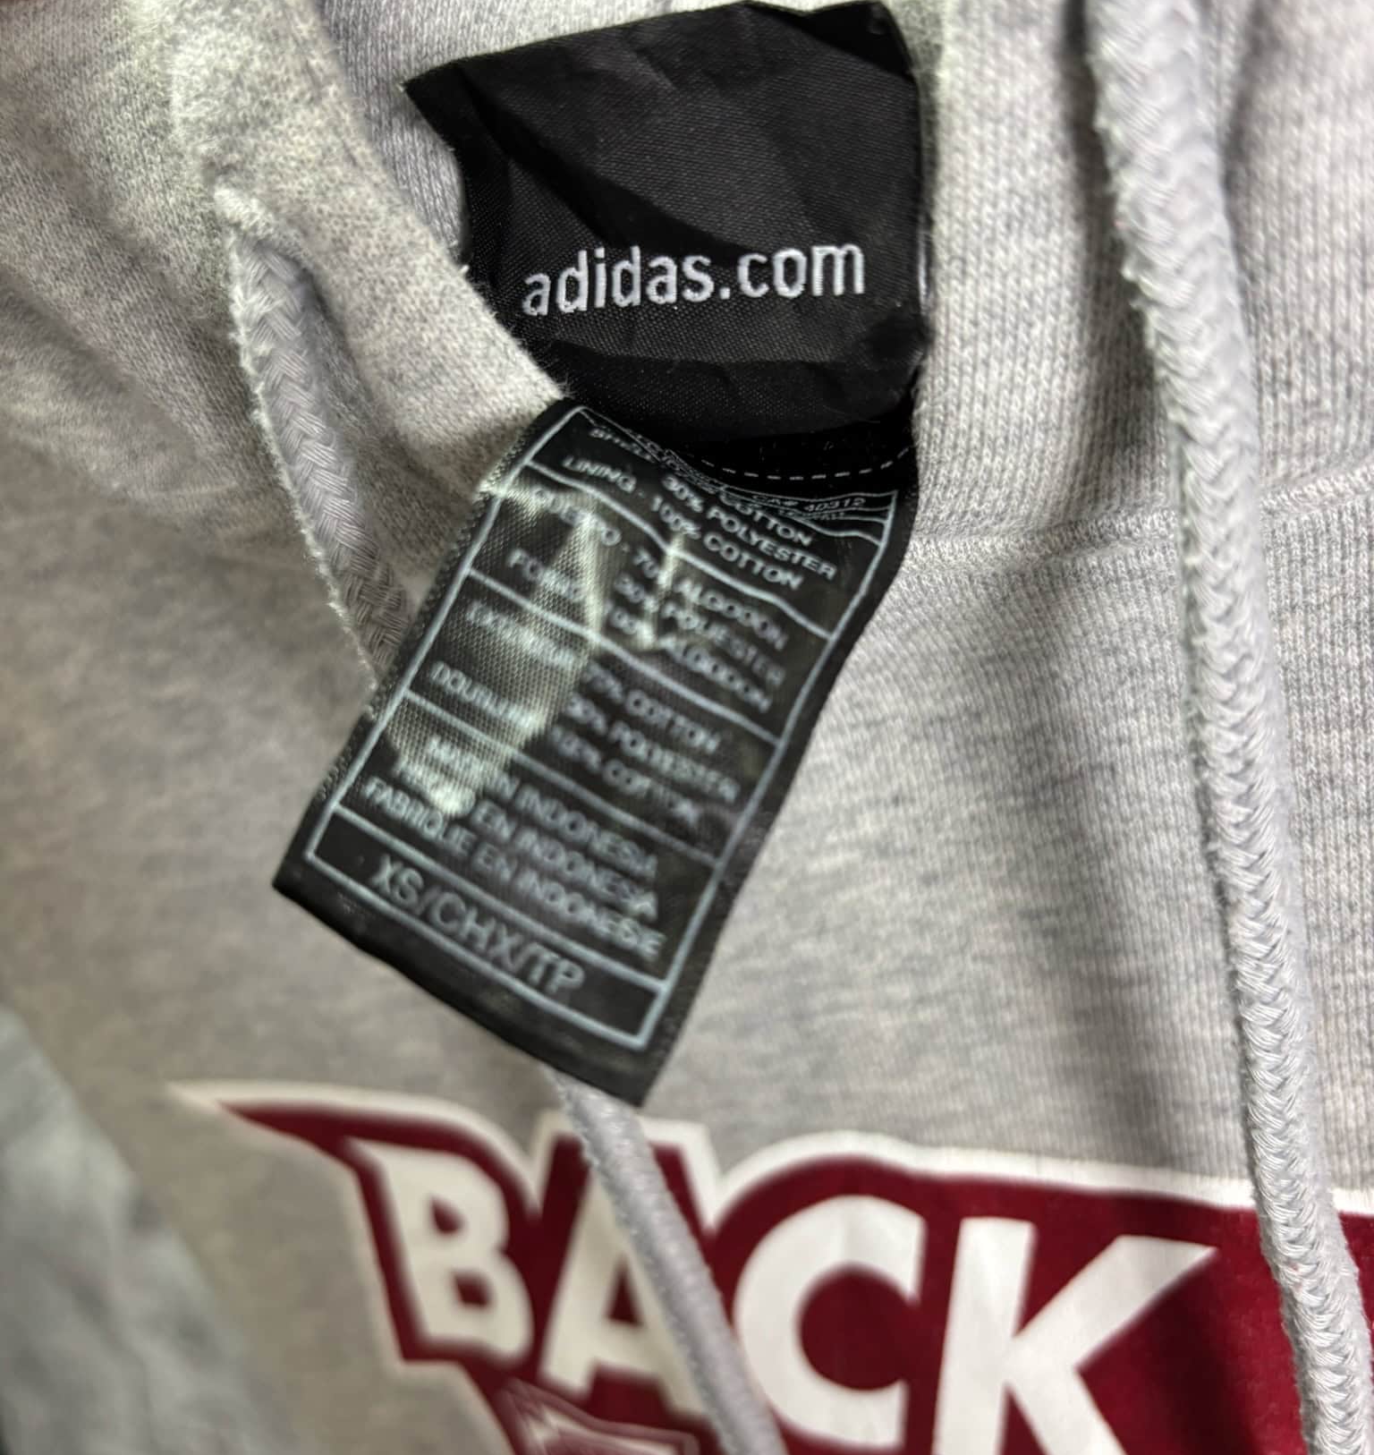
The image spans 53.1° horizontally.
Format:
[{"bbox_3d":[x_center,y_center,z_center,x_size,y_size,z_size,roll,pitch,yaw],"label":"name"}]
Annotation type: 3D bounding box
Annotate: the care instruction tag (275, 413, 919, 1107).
[{"bbox_3d":[-0.007,-0.001,0.125,0.057,0.037,0.009,-63,6,-16],"label":"care instruction tag"}]

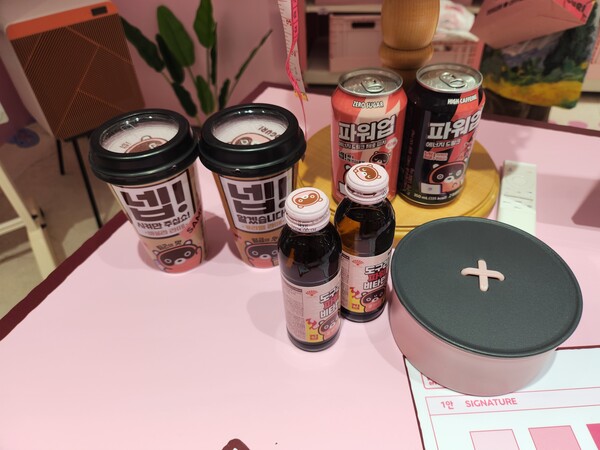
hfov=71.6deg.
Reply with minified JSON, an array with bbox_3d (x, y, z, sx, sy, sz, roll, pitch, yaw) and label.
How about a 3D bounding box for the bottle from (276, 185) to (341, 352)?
[{"bbox_3d":[0.008,0.036,0.294,0.044,0.138,0.044,-2,43,2],"label":"bottle"}]

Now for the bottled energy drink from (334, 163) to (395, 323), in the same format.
[{"bbox_3d":[0.047,0.018,0.310,0.044,0.138,0.044,-2,43,2],"label":"bottled energy drink"}]

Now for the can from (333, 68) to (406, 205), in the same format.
[{"bbox_3d":[0.062,-0.075,0.389,0.067,0.122,0.067,6,44,11],"label":"can"}]

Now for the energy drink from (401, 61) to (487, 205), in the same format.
[{"bbox_3d":[0.127,-0.079,0.388,0.067,0.122,0.067,-2,43,2],"label":"energy drink"}]

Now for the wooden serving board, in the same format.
[{"bbox_3d":[0.106,-0.065,0.480,0.232,0.021,0.232,7,44,11],"label":"wooden serving board"}]

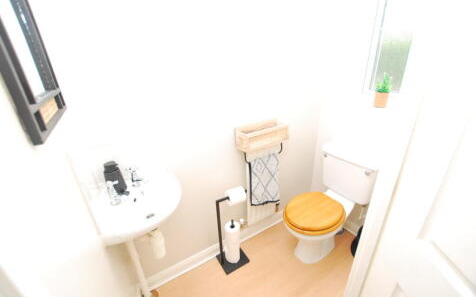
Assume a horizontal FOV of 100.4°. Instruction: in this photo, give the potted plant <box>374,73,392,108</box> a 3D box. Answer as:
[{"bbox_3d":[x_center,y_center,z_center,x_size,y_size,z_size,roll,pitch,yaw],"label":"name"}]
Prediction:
[{"bbox_3d":[0.938,-0.372,1.284,0.092,0.215,0.092,-15,26,-28],"label":"potted plant"}]

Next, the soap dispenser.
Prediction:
[{"bbox_3d":[-0.586,0.141,0.947,0.070,0.152,0.066,4,24,14],"label":"soap dispenser"}]

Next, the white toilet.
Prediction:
[{"bbox_3d":[0.640,0.434,1.474,0.720,0.773,0.410,-15,26,-28],"label":"white toilet"}]

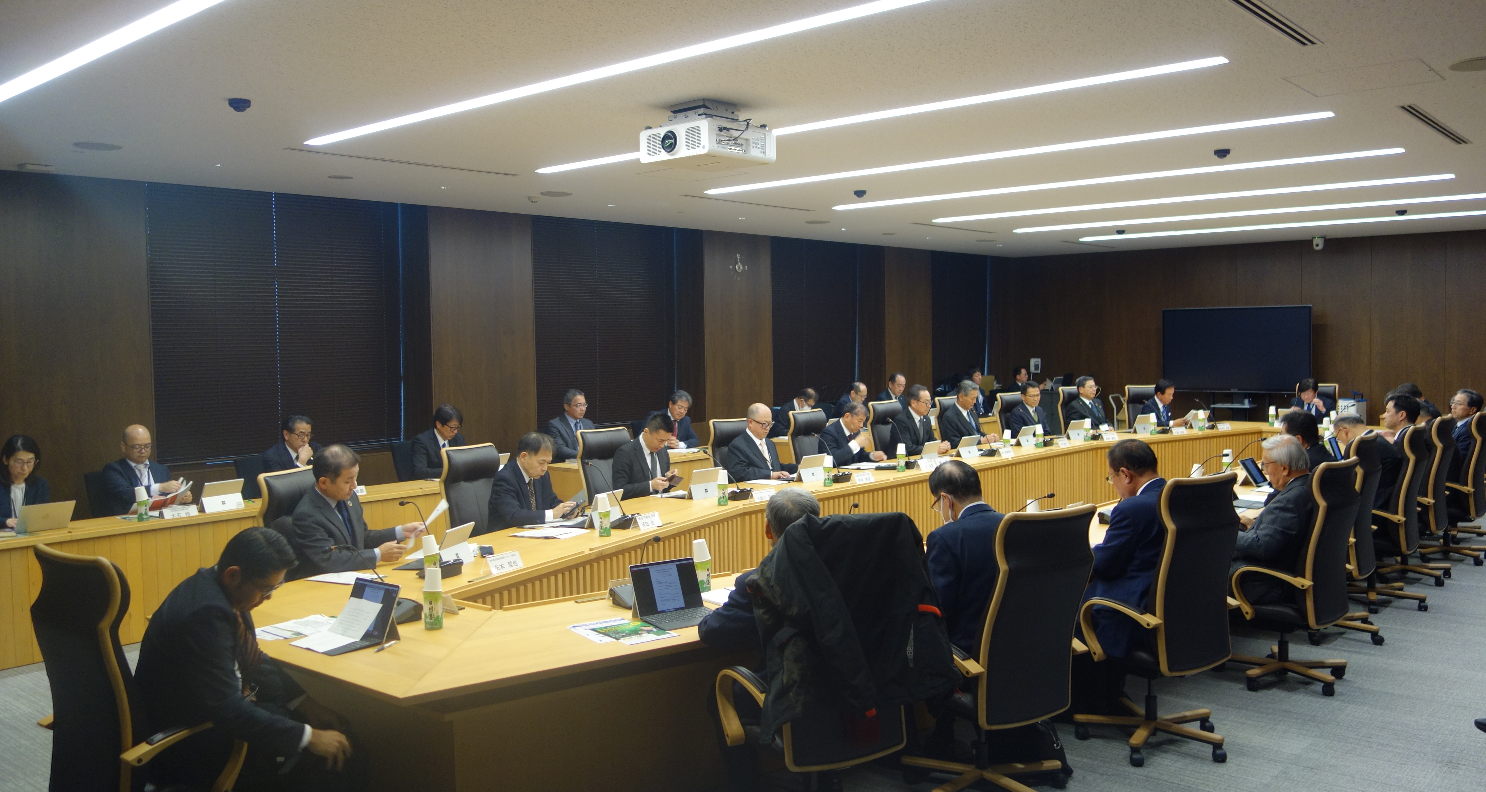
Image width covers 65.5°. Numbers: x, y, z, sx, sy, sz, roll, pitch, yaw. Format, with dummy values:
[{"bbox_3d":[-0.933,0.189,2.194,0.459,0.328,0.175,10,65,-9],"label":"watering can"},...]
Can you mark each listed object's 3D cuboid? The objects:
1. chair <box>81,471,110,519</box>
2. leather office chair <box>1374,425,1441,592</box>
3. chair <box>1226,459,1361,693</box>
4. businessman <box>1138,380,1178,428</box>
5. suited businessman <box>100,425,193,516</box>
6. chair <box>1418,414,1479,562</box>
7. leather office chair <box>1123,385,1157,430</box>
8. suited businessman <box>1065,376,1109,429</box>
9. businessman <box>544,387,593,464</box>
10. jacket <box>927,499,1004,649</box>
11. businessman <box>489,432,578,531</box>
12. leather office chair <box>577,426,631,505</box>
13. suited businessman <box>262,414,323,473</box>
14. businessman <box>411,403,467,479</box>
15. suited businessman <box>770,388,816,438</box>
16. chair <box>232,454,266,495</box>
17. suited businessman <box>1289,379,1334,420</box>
[{"bbox_3d":[-4.015,0.984,7.715,0.580,0.950,0.570,2,4,41],"label":"chair"},{"bbox_3d":[4.035,0.772,7.411,0.650,1.170,0.660,2,4,42],"label":"leather office chair"},{"bbox_3d":[2.753,0.882,5.881,0.640,1.155,0.660,-3,4,-39],"label":"chair"},{"bbox_3d":[4.962,0.424,13.166,0.560,1.215,0.800,-3,4,-31],"label":"businessman"},{"bbox_3d":[-3.963,0.814,7.702,0.800,1.235,0.560,2,4,44],"label":"suited businessman"},{"bbox_3d":[4.753,0.745,8.198,0.650,1.170,0.670,-3,4,-44],"label":"chair"},{"bbox_3d":[4.786,0.459,13.255,0.640,1.140,0.680,-3,4,-35],"label":"leather office chair"},{"bbox_3d":[4.081,0.429,13.368,0.520,1.290,0.720,-3,4,-35],"label":"suited businessman"},{"bbox_3d":[-1.499,0.588,10.878,0.800,1.290,0.560,2,4,39],"label":"businessman"},{"bbox_3d":[0.860,0.752,4.555,0.520,0.660,0.480,-3,3,-29],"label":"jacket"},{"bbox_3d":[-1.153,0.841,6.842,0.780,1.250,0.520,1,4,35],"label":"businessman"},{"bbox_3d":[-0.771,0.828,7.992,0.670,1.150,0.650,2,4,36],"label":"leather office chair"},{"bbox_3d":[-3.166,0.778,8.357,0.740,1.270,0.520,2,4,41],"label":"suited businessman"},{"bbox_3d":[-2.358,0.708,9.295,0.740,1.290,0.520,2,4,39],"label":"businessman"},{"bbox_3d":[0.724,0.515,12.835,0.780,1.230,0.520,1,4,38],"label":"suited businessman"},{"bbox_3d":[-3.371,0.934,8.627,0.580,0.930,0.550,1,3,33],"label":"chair"},{"bbox_3d":[6.455,0.412,13.166,0.540,1.220,0.720,2,4,41],"label":"suited businessman"}]

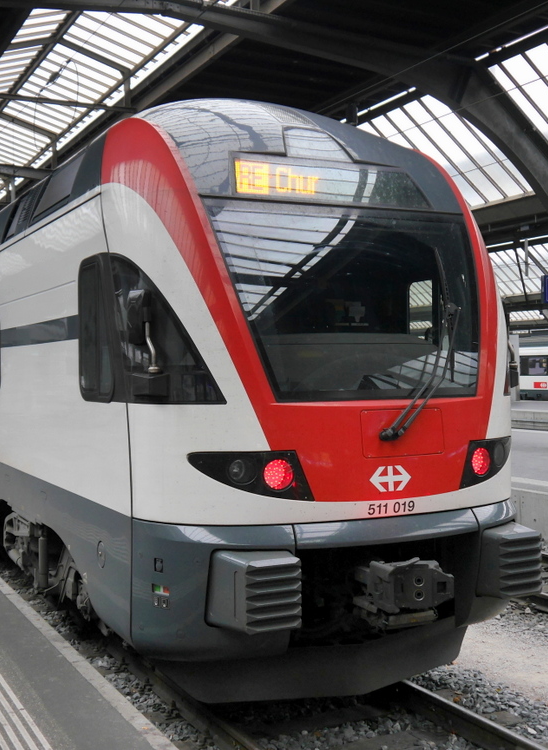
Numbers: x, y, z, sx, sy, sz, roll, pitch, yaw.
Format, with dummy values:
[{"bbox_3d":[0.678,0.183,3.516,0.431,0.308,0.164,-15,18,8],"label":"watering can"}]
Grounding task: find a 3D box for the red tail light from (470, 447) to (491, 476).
[{"bbox_3d":[1.298,0.550,6.224,0.175,0.175,0.060,-1,1,-38],"label":"red tail light"}]

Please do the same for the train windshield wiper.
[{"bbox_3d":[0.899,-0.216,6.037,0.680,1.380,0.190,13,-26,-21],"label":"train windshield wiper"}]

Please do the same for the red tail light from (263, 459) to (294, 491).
[{"bbox_3d":[0.028,0.570,5.600,0.175,0.175,0.060,-1,0,-14],"label":"red tail light"}]

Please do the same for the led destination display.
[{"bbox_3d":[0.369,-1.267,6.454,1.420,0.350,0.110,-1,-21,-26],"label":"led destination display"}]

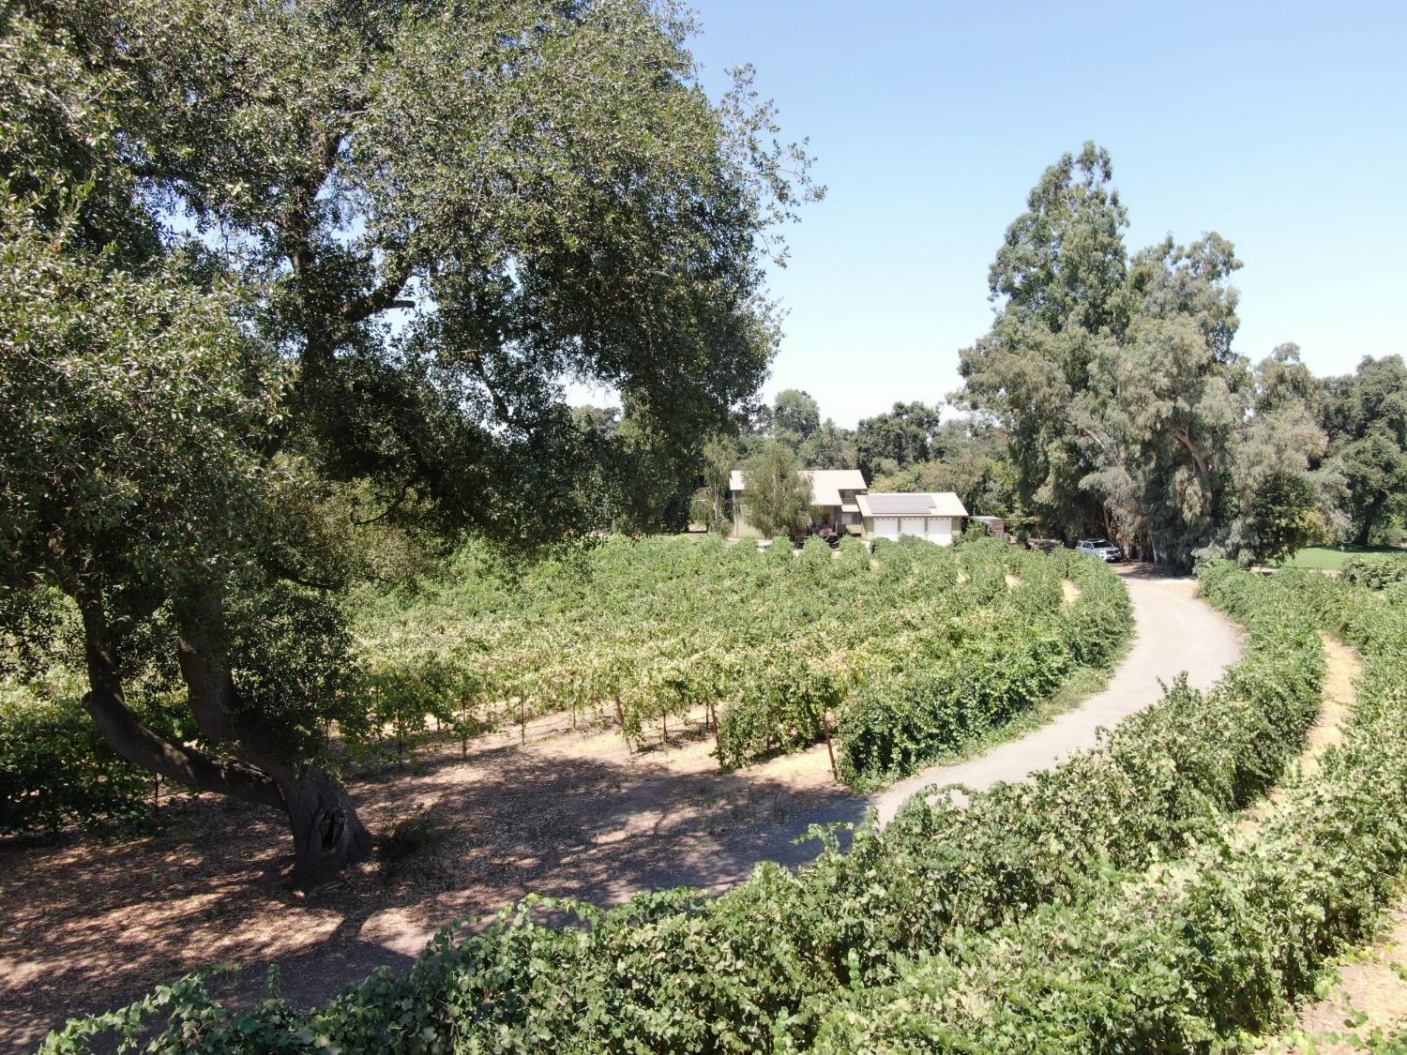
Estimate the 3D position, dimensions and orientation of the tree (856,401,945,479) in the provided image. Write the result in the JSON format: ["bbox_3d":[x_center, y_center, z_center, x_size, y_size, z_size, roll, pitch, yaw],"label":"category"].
[{"bbox_3d":[27.921,-8.983,144.731,12.700,18.200,12.000,0,3,0],"label":"tree"}]

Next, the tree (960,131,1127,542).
[{"bbox_3d":[33.925,-17.658,100.239,17.200,40.000,16.500,0,3,0],"label":"tree"}]

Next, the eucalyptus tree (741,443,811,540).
[{"bbox_3d":[7.482,-3.527,103.954,7.200,10.400,6.800,0,3,0],"label":"eucalyptus tree"}]

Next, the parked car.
[{"bbox_3d":[35.683,2.059,91.500,1.930,1.800,4.800,0,3,-9],"label":"parked car"}]

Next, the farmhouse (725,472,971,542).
[{"bbox_3d":[15.600,-2.656,114.511,25.500,7.600,13.000,0,3,-1],"label":"farmhouse"}]

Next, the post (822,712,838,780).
[{"bbox_3d":[3.048,5.234,24.500,0.100,1.720,0.100,-11,8,1],"label":"post"}]

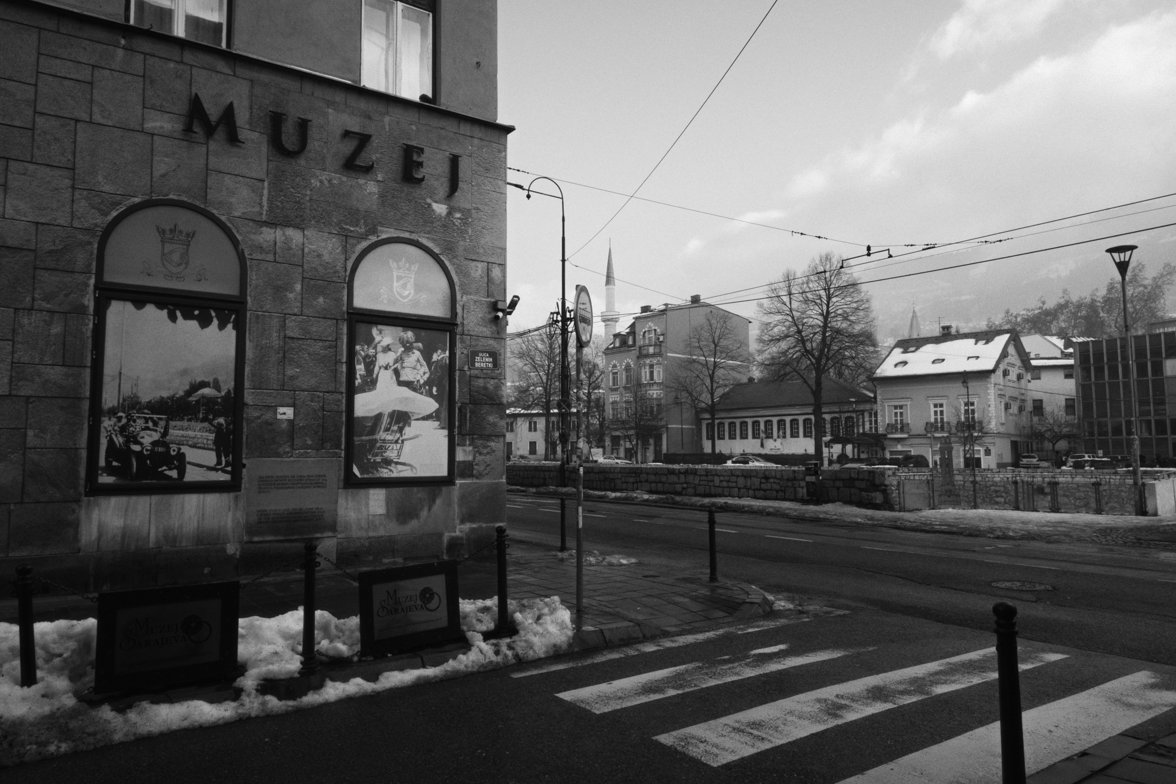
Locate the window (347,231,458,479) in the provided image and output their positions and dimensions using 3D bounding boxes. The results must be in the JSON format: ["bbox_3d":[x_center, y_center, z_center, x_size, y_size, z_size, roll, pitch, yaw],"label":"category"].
[{"bbox_3d":[-2.496,-0.429,10.774,1.580,3.460,0.200,3,-6,-34],"label":"window"}]

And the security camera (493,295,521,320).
[{"bbox_3d":[-1.208,-1.257,11.650,0.400,0.360,0.400,2,-5,-21],"label":"security camera"}]

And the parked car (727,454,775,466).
[{"bbox_3d":[14.227,6.215,67.972,1.760,1.450,4.300,4,-6,-40],"label":"parked car"}]

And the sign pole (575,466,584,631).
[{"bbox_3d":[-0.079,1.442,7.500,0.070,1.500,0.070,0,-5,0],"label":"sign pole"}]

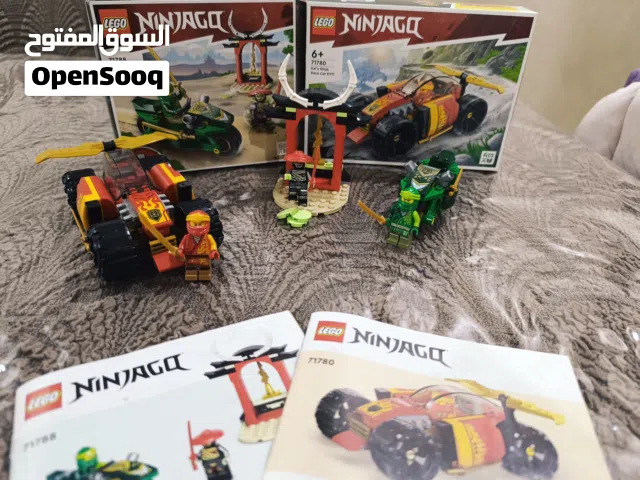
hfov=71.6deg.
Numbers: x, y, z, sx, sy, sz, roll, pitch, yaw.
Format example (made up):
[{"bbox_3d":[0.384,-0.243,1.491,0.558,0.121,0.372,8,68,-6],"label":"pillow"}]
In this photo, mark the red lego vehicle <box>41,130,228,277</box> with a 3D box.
[{"bbox_3d":[-0.121,-0.027,0.297,0.100,0.055,0.137,-17,36,-29],"label":"red lego vehicle"}]

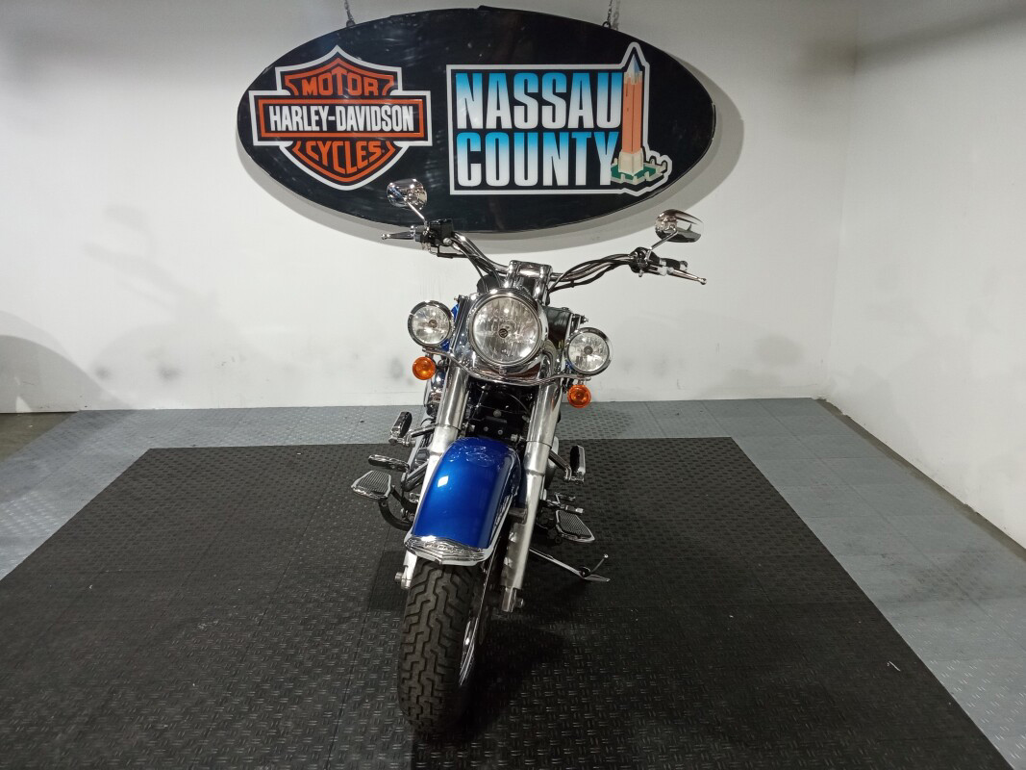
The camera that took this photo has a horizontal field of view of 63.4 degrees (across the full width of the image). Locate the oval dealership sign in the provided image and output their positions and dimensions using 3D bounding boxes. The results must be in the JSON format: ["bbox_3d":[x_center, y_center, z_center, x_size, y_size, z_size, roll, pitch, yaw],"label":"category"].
[{"bbox_3d":[-0.168,-1.265,4.036,2.289,1.026,0.100,-1,16,-1],"label":"oval dealership sign"}]

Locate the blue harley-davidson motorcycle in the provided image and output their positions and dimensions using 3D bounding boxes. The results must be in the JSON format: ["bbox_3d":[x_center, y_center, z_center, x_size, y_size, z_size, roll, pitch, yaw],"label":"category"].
[{"bbox_3d":[-0.008,-0.027,2.752,0.920,1.250,2.400,10,16,-1],"label":"blue harley-davidson motorcycle"}]

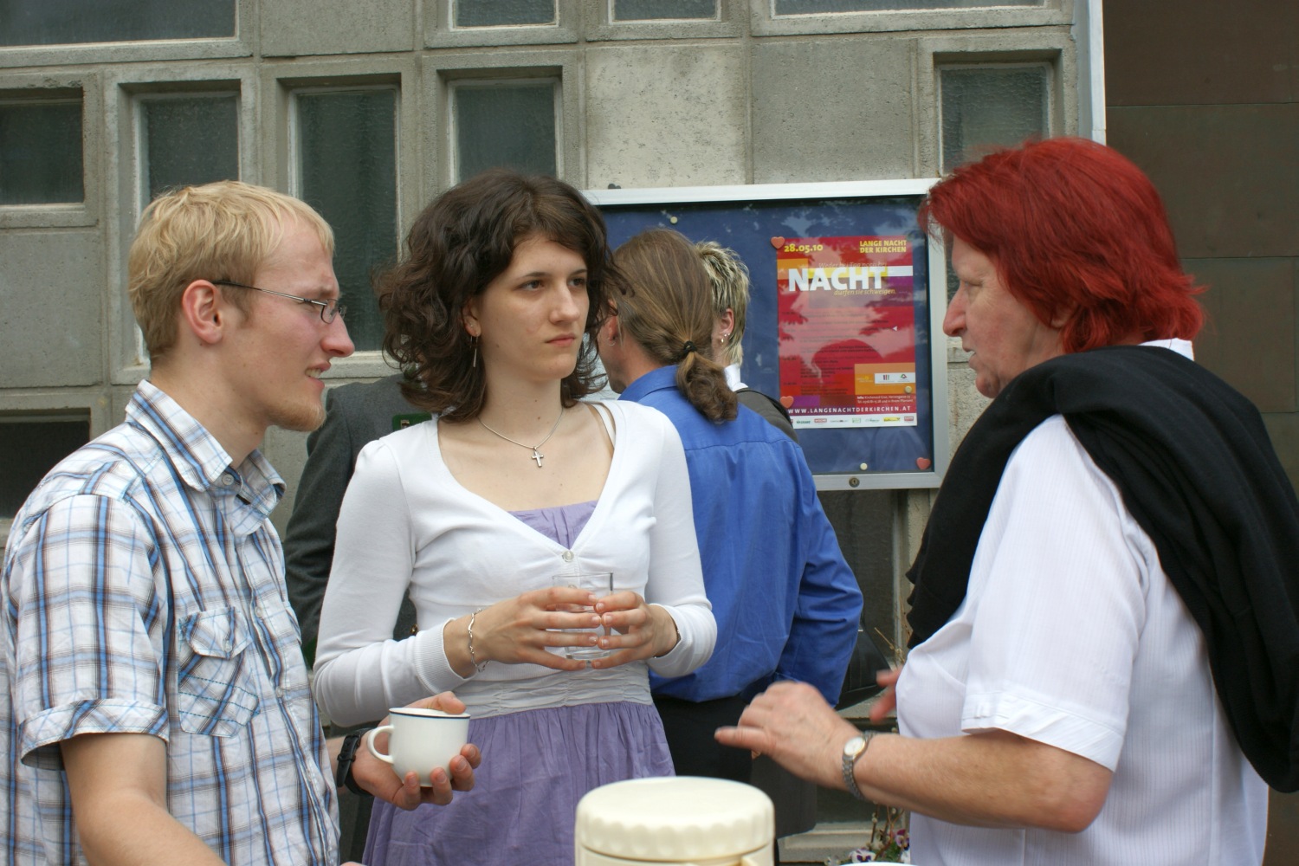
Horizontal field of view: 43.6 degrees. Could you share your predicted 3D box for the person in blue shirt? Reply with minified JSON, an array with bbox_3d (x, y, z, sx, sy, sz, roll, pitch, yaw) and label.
[{"bbox_3d":[0.050,0.571,2.450,0.550,1.740,0.380,0,-2,-22],"label":"person in blue shirt"}]

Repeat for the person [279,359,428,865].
[{"bbox_3d":[-0.338,0.569,2.880,0.560,1.790,0.360,0,-2,-25],"label":"person"}]

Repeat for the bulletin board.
[{"bbox_3d":[0.207,-0.203,3.574,0.881,0.672,0.050,-1,-2,4],"label":"bulletin board"}]

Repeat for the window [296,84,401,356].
[{"bbox_3d":[-0.700,-0.494,3.752,0.245,0.623,0.050,-1,-2,4],"label":"window"}]

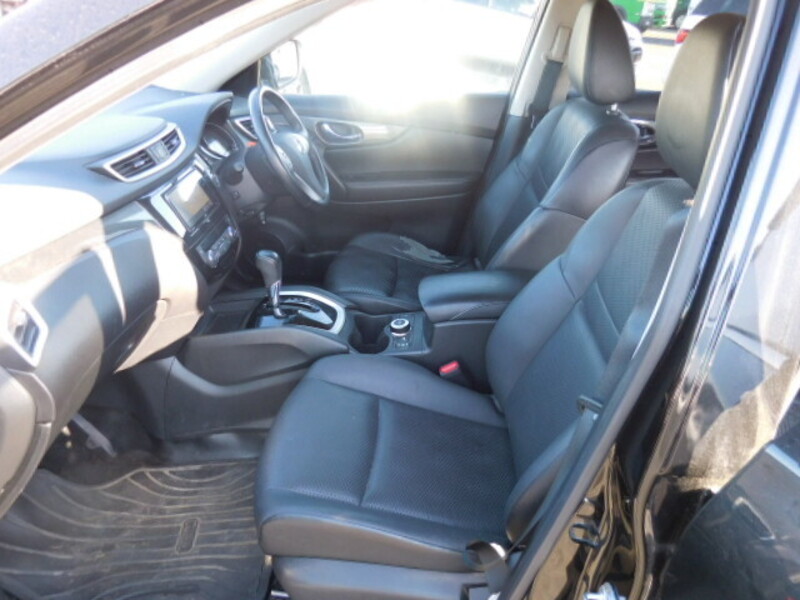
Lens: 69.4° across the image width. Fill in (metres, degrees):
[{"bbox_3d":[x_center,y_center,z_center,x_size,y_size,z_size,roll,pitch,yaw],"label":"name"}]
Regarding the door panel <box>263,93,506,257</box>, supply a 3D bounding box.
[{"bbox_3d":[-0.102,-0.398,2.071,0.939,0.646,0.121,1,30,1],"label":"door panel"}]

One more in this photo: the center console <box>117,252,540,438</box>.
[{"bbox_3d":[-0.143,0.115,1.539,1.040,0.465,0.293,1,30,1],"label":"center console"}]

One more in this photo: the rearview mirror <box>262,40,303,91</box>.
[{"bbox_3d":[-0.446,-0.852,2.097,0.131,0.172,0.232,6,30,10],"label":"rearview mirror"}]

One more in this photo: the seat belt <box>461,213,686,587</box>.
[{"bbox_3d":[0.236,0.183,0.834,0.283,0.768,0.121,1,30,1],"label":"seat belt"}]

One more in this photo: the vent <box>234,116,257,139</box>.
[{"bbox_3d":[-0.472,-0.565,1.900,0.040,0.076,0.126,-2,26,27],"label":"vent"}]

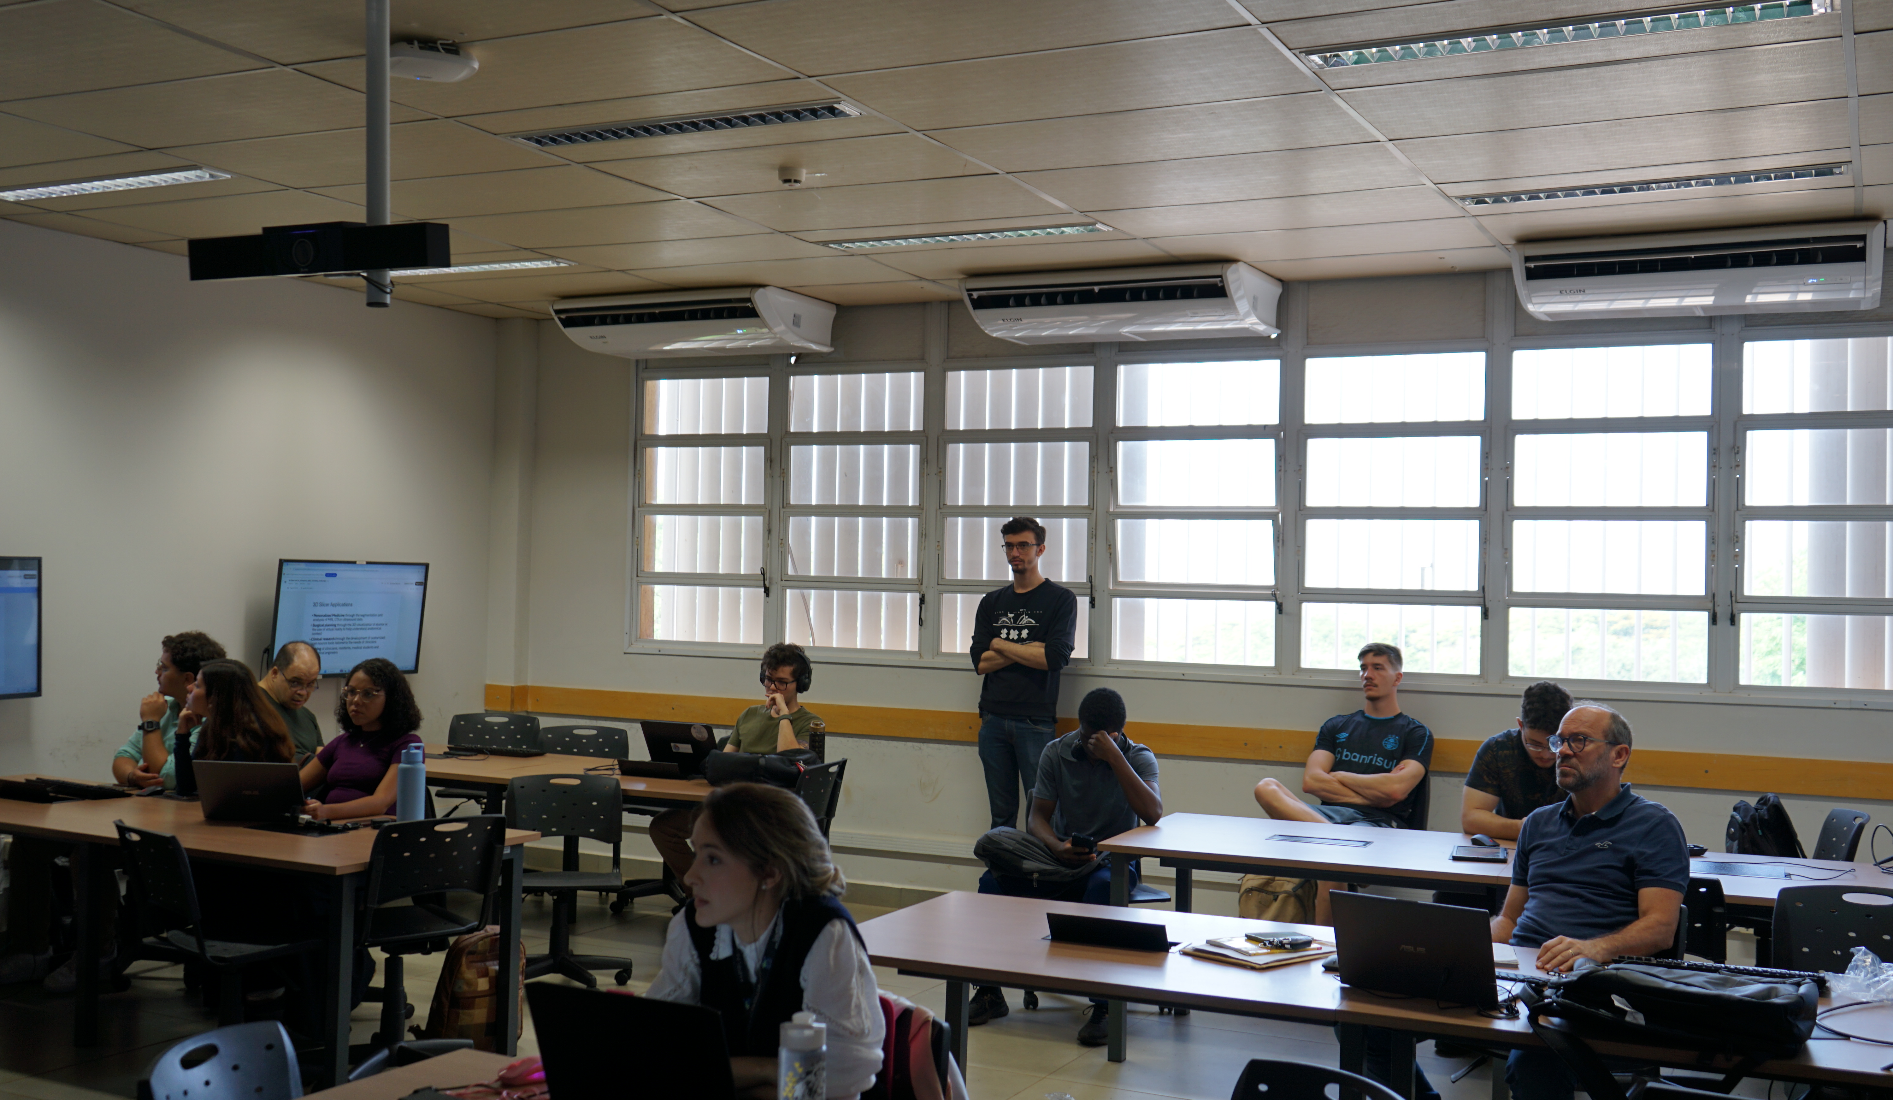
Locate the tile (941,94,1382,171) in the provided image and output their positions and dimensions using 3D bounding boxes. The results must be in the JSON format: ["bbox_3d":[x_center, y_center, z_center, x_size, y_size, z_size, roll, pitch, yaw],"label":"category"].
[{"bbox_3d":[0.615,-1.242,5.318,1.250,0.020,0.620,1,0,26],"label":"tile"}]

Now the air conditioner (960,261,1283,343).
[{"bbox_3d":[0.775,-1.079,7.968,1.280,0.237,0.599,1,-1,27],"label":"air conditioner"}]

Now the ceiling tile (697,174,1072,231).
[{"bbox_3d":[-0.230,-1.252,6.449,1.240,0.020,0.620,1,-1,27],"label":"ceiling tile"}]

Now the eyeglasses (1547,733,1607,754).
[{"bbox_3d":[1.648,0.495,4.603,0.145,0.046,0.142,1,-1,-28],"label":"eyeglasses"}]

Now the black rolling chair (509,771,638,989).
[{"bbox_3d":[-1.503,1.293,6.938,0.570,0.785,0.590,1,-1,-6],"label":"black rolling chair"}]

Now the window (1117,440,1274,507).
[{"bbox_3d":[1.139,-0.349,8.157,0.744,0.304,0.030,1,5,27],"label":"window"}]

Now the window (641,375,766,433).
[{"bbox_3d":[-1.255,-0.748,9.322,0.800,0.320,0.050,1,0,26],"label":"window"}]

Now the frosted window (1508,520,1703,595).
[{"bbox_3d":[2.701,0.032,7.303,0.763,0.317,0.040,1,-1,26],"label":"frosted window"}]

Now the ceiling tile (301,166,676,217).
[{"bbox_3d":[-1.604,-1.257,6.342,1.235,0.020,0.610,1,-1,27],"label":"ceiling tile"}]

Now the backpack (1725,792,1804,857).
[{"bbox_3d":[3.012,1.137,6.630,0.270,0.460,0.300,1,0,9],"label":"backpack"}]

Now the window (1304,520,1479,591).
[{"bbox_3d":[1.888,0.024,7.592,0.738,0.295,0.030,1,-1,27],"label":"window"}]

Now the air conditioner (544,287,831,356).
[{"bbox_3d":[-1.283,-1.100,8.873,1.300,0.240,0.630,1,-1,27],"label":"air conditioner"}]

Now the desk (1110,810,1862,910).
[{"bbox_3d":[1.865,1.402,6.055,2.500,0.735,0.915,1,-1,22],"label":"desk"}]

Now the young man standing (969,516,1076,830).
[{"bbox_3d":[0.332,0.790,7.993,0.470,1.886,0.320,1,-1,22],"label":"young man standing"}]

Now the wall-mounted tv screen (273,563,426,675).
[{"bbox_3d":[-2.896,0.333,8.669,0.065,0.560,0.965,5,1,26],"label":"wall-mounted tv screen"}]

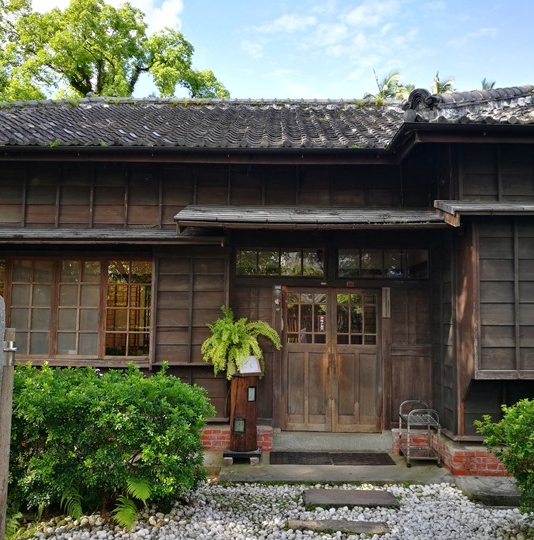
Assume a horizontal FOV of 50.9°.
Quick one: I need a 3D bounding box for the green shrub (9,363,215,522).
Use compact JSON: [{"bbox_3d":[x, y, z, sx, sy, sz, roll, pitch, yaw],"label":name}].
[{"bbox_3d":[-1.666,1.584,5.536,2.257,1.261,1.350,0,-4,0],"label":"green shrub"}]

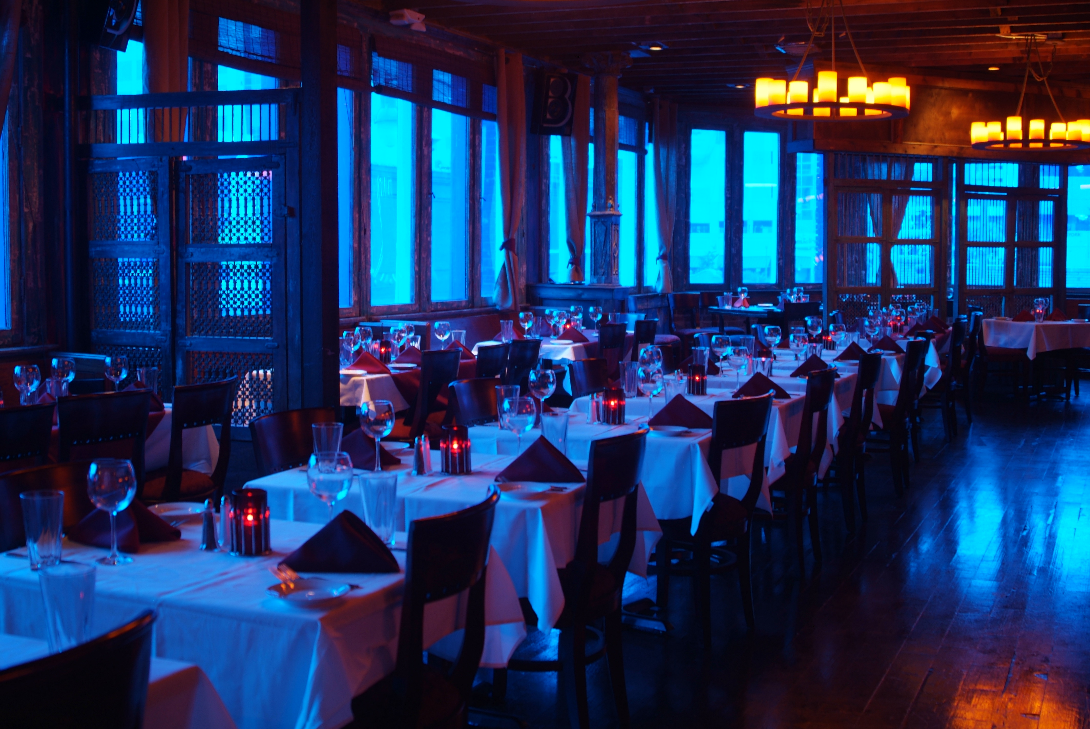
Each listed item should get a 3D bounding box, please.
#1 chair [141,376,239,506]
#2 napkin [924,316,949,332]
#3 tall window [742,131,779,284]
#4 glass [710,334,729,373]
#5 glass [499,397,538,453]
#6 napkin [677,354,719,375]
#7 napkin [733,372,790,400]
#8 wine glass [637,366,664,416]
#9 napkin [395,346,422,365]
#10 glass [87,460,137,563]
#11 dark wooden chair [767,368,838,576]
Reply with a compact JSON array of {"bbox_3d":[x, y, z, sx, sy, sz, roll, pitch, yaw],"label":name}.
[{"bbox_3d":[-1.590,0.511,5.180,0.530,0.900,0.440,2,5,18],"label":"chair"},{"bbox_3d":[3.024,-0.313,9.978,0.240,0.118,0.155,0,5,-11],"label":"napkin"},{"bbox_3d":[2.708,-1.979,16.000,0.530,1.926,0.080,-2,5,-18],"label":"tall window"},{"bbox_3d":[0.973,-0.048,7.017,0.107,0.218,0.107,2,5,25],"label":"glass"},{"bbox_3d":[-0.081,0.208,3.971,0.108,0.207,0.108,0,5,-1],"label":"glass"},{"bbox_3d":[0.775,-0.008,6.483,0.235,0.115,0.160,2,5,10],"label":"napkin"},{"bbox_3d":[1.032,0.092,5.955,0.275,0.122,0.160,3,6,30],"label":"napkin"},{"bbox_3d":[0.396,0.107,4.778,0.099,0.211,0.099,0,5,0],"label":"wine glass"},{"bbox_3d":[-0.697,-0.051,6.750,0.240,0.115,0.155,1,5,5],"label":"napkin"},{"bbox_3d":[-0.872,0.297,2.565,0.095,0.205,0.095,1,5,0],"label":"glass"},{"bbox_3d":[0.993,0.451,5.678,0.520,0.870,0.430,2,5,25],"label":"dark wooden chair"}]

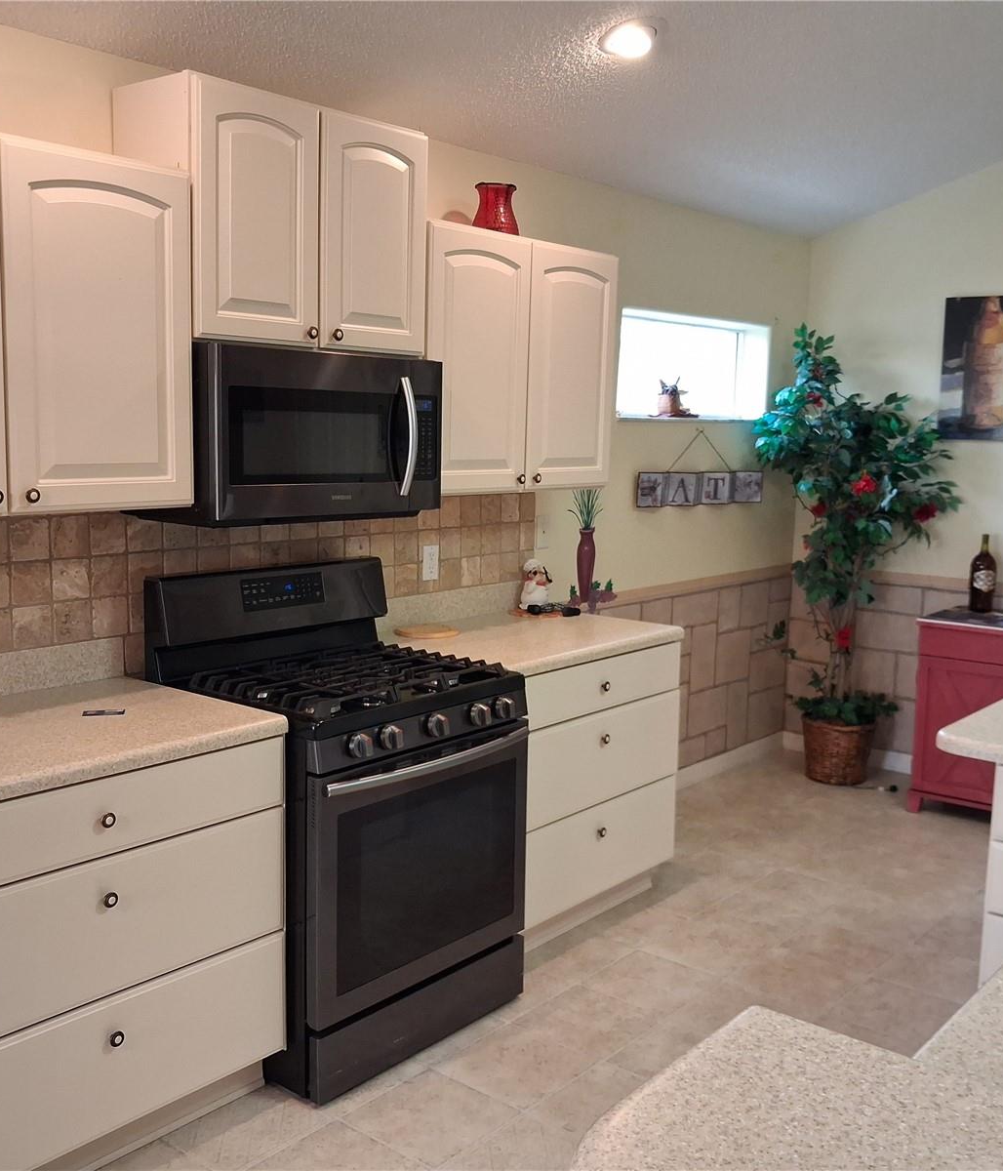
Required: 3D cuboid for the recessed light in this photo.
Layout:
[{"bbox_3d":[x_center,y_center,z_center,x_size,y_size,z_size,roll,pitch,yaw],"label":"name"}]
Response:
[{"bbox_3d":[0.353,-1.516,3.387,0.175,0.040,0.175,-11,-3,-1],"label":"recessed light"}]

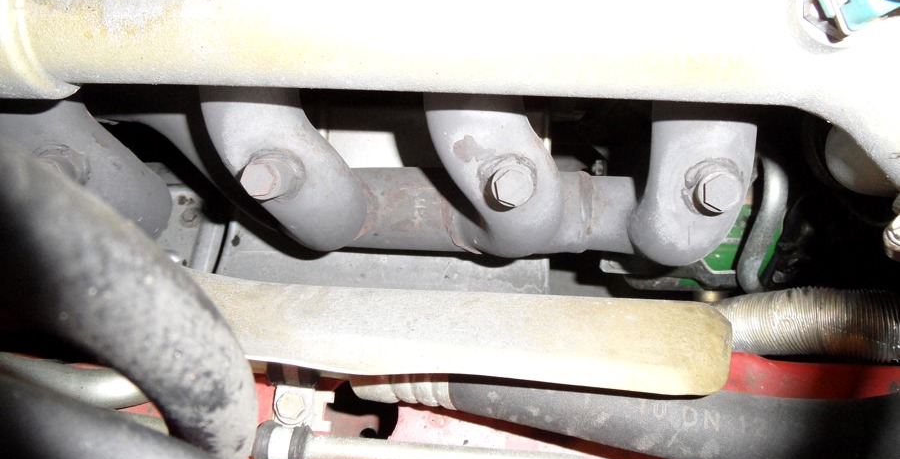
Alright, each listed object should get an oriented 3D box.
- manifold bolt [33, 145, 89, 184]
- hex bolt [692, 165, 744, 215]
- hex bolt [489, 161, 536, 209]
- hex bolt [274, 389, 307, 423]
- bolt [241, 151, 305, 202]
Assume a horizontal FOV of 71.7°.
[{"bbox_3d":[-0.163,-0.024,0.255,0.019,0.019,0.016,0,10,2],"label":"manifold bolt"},{"bbox_3d":[0.115,-0.016,0.266,0.018,0.018,0.012,0,12,3],"label":"hex bolt"},{"bbox_3d":[0.026,-0.019,0.266,0.018,0.018,0.012,0,13,-6],"label":"hex bolt"},{"bbox_3d":[-0.072,0.081,0.285,0.015,0.008,0.015,0,78,-8],"label":"hex bolt"},{"bbox_3d":[-0.078,-0.022,0.267,0.018,0.018,0.014,0,9,15],"label":"bolt"}]

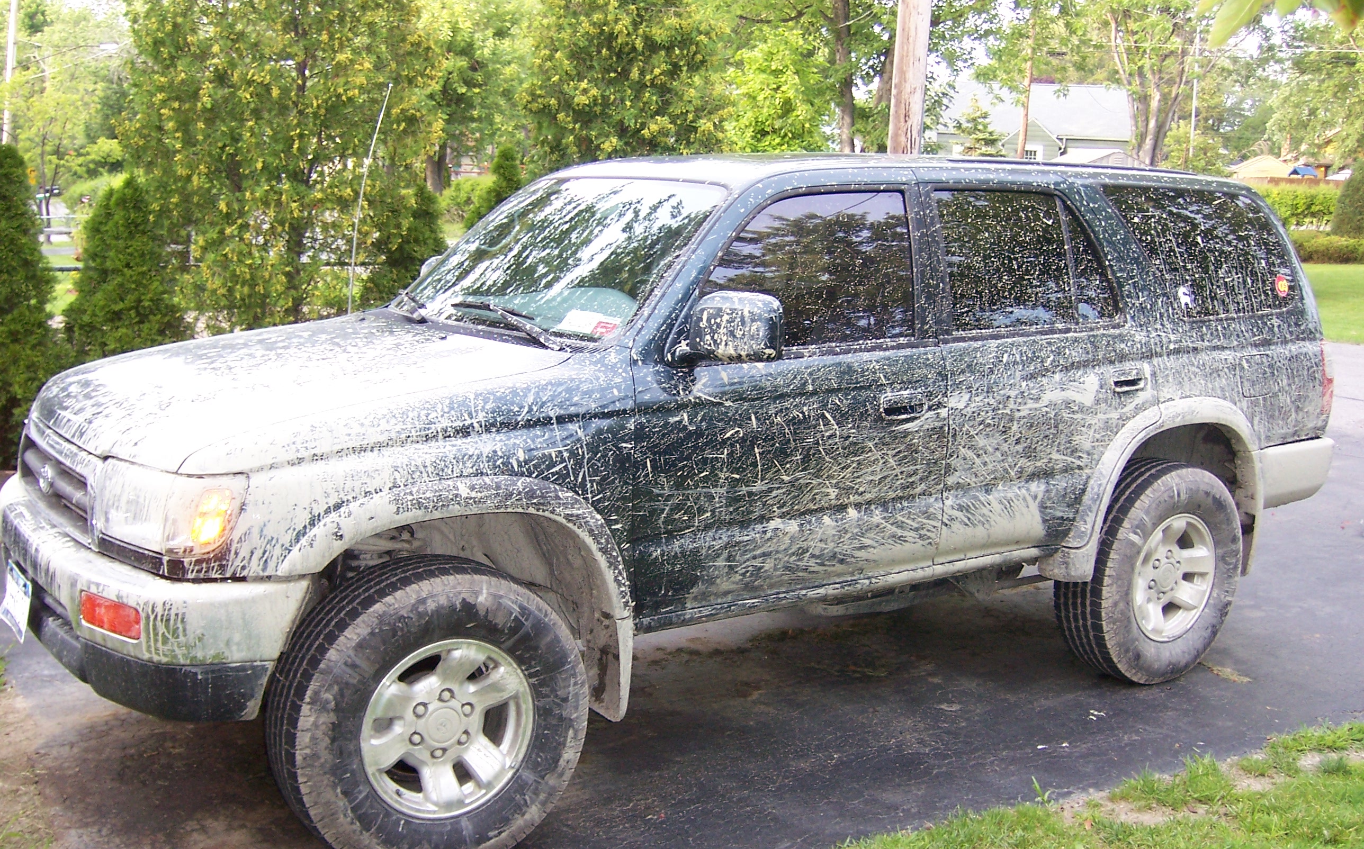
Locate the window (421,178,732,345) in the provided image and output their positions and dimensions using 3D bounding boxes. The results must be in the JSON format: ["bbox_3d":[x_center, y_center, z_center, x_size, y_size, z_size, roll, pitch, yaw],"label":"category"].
[{"bbox_3d":[-0.388,-0.517,4.288,0.110,0.660,1.400,47,-18,-30],"label":"window"}]

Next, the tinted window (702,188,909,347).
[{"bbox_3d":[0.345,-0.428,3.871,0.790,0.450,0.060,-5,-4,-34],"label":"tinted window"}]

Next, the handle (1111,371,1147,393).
[{"bbox_3d":[1.439,-0.137,4.560,0.172,0.072,0.045,-5,12,-34],"label":"handle"}]

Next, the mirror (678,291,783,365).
[{"bbox_3d":[0.128,-0.248,3.579,0.150,0.175,0.220,-5,11,-33],"label":"mirror"}]

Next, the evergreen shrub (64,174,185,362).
[{"bbox_3d":[-3.617,-0.765,9.257,0.800,1.750,0.800,-3,10,-21],"label":"evergreen shrub"}]

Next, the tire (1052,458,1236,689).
[{"bbox_3d":[1.619,0.509,4.906,0.765,0.765,0.268,-5,12,-34],"label":"tire"}]

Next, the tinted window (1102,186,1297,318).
[{"bbox_3d":[1.812,-0.595,4.904,0.960,0.450,0.060,-5,-2,-33],"label":"tinted window"}]

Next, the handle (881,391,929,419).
[{"bbox_3d":[0.636,-0.058,4.059,0.170,0.075,0.045,-5,8,-33],"label":"handle"}]

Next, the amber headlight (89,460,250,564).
[{"bbox_3d":[-1.130,0.181,3.153,0.250,0.178,0.355,-5,12,-34],"label":"amber headlight"}]

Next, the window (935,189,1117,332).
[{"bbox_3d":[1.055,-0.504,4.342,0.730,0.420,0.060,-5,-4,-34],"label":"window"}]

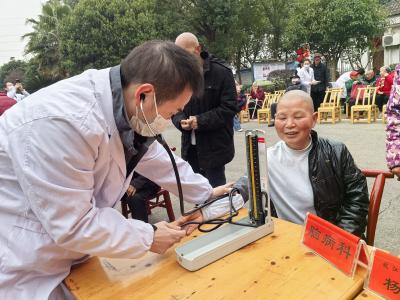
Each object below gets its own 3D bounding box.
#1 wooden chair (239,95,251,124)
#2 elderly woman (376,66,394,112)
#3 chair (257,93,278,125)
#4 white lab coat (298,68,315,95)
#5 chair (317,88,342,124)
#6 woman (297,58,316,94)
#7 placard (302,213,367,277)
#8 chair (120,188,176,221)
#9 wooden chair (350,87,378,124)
[{"bbox_3d":[1.337,-1.270,9.829,0.410,0.800,0.400,-13,13,-26],"label":"wooden chair"},{"bbox_3d":[4.855,-1.548,8.122,0.660,1.200,0.500,-17,15,-40],"label":"elderly woman"},{"bbox_3d":[1.931,-1.154,8.917,0.410,0.800,0.400,-16,15,-39],"label":"chair"},{"bbox_3d":[2.819,-1.682,8.164,0.470,0.880,0.380,-7,12,0],"label":"white lab coat"},{"bbox_3d":[3.244,-1.079,7.781,0.410,0.800,0.400,-17,15,-40],"label":"chair"},{"bbox_3d":[2.837,-1.526,8.196,0.480,1.600,0.400,-7,12,0],"label":"woman"},{"bbox_3d":[0.384,0.262,0.905,0.068,0.098,0.205,-11,12,-18],"label":"placard"},{"bbox_3d":[-0.569,0.377,2.920,0.490,0.800,0.500,-13,13,-30],"label":"chair"},{"bbox_3d":[3.802,-1.031,7.222,0.410,0.800,0.400,-17,15,-40],"label":"wooden chair"}]

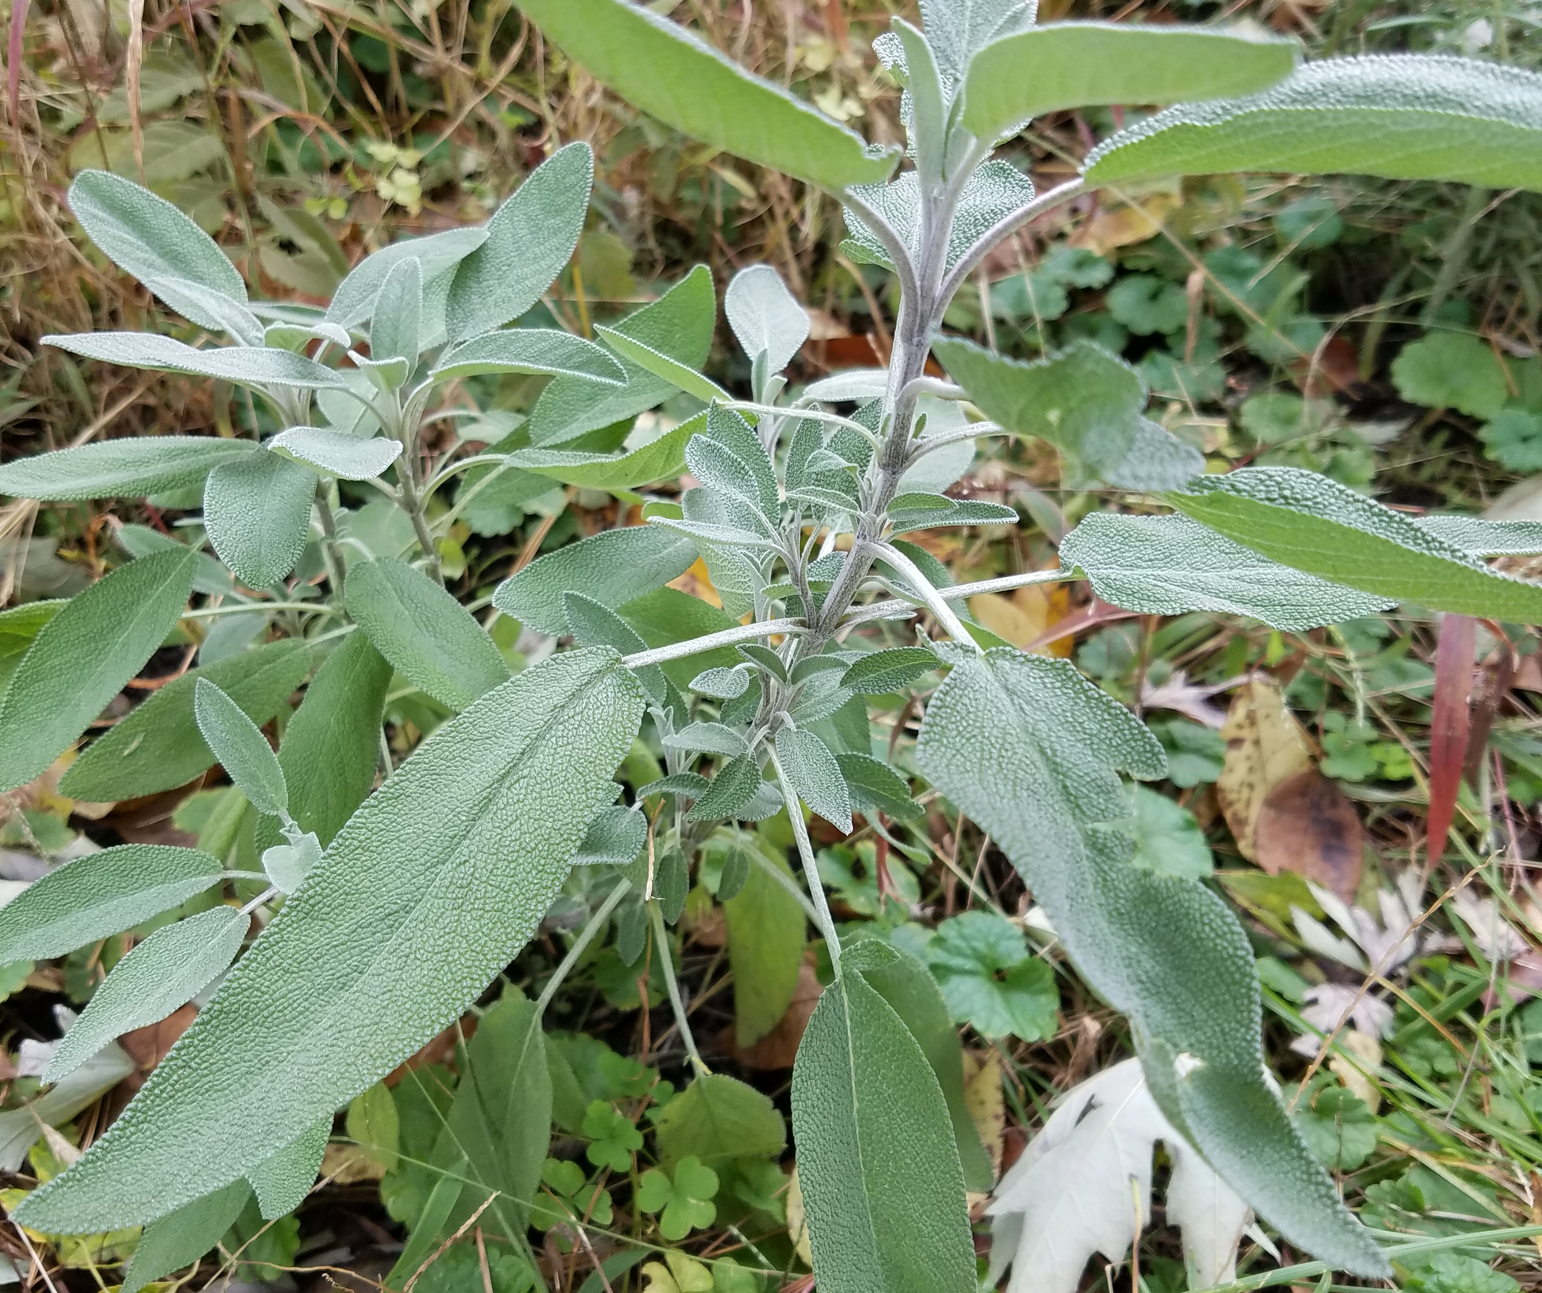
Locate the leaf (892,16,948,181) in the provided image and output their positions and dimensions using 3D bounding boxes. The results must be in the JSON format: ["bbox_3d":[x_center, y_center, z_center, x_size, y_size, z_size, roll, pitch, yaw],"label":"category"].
[{"bbox_3d":[0.019,-0.071,0.201,0.007,0.021,0.004,11,42,40],"label":"leaf"}]

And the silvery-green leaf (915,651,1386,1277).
[{"bbox_3d":[0.071,0.055,0.283,0.036,0.025,0.127,-29,75,-8],"label":"silvery-green leaf"}]

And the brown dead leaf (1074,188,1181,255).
[{"bbox_3d":[0.143,-0.171,0.617,0.058,0.013,0.032,-28,53,-22],"label":"brown dead leaf"}]

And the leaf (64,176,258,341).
[{"bbox_3d":[-0.179,-0.115,0.455,0.071,0.014,0.027,41,63,9],"label":"leaf"}]

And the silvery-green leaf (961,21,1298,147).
[{"bbox_3d":[0.044,-0.070,0.192,0.040,0.015,0.006,0,55,19],"label":"silvery-green leaf"}]

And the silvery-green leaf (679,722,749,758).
[{"bbox_3d":[-0.014,0.021,0.347,0.019,0.004,0.011,9,42,-16],"label":"silvery-green leaf"}]

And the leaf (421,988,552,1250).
[{"bbox_3d":[-0.059,0.099,0.323,0.021,0.005,0.053,1,55,15],"label":"leaf"}]

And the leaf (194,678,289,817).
[{"bbox_3d":[-0.110,0.021,0.323,0.013,0.034,0.004,-32,20,-18],"label":"leaf"}]

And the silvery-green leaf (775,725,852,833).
[{"bbox_3d":[0.009,0.026,0.309,0.011,0.004,0.026,-28,68,-21],"label":"silvery-green leaf"}]

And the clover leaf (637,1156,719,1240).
[{"bbox_3d":[-0.019,0.116,0.324,0.017,0.004,0.016,0,60,0],"label":"clover leaf"}]

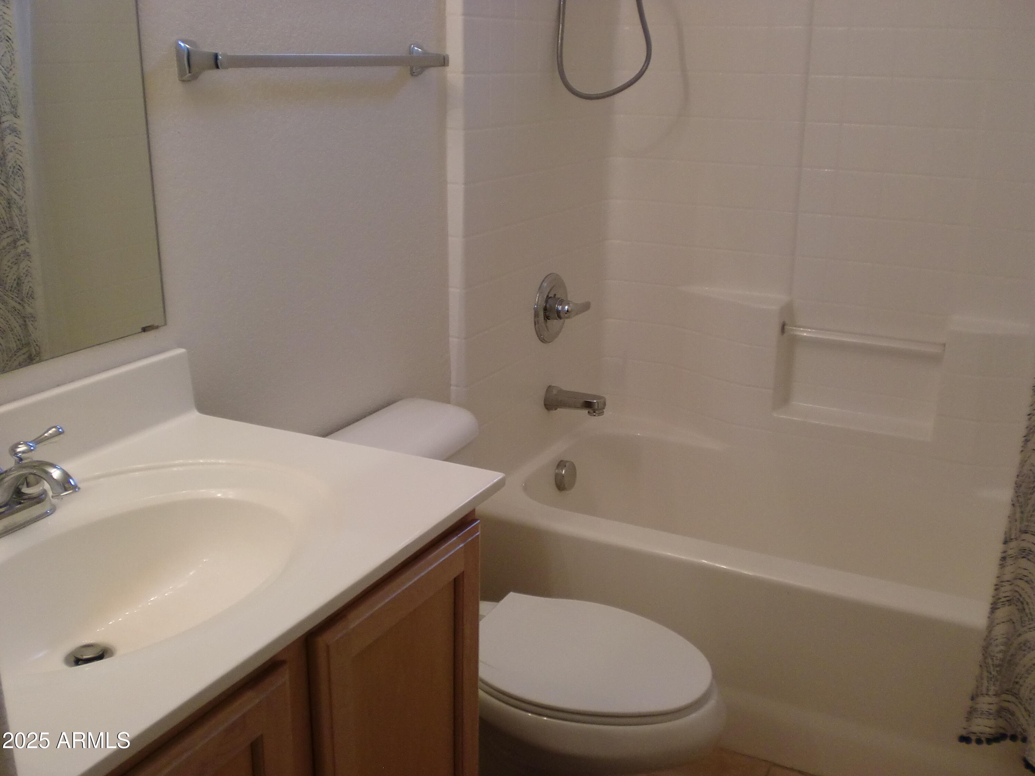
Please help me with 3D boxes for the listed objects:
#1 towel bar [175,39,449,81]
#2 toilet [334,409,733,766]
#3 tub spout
[{"bbox_3d":[-0.307,-0.556,1.779,0.073,0.058,0.660,10,20,27],"label":"towel bar"},{"bbox_3d":[0.011,0.486,1.944,0.769,0.754,0.461,10,20,27],"label":"toilet"},{"bbox_3d":[0.149,0.039,2.687,0.152,0.073,0.061,10,20,27],"label":"tub spout"}]

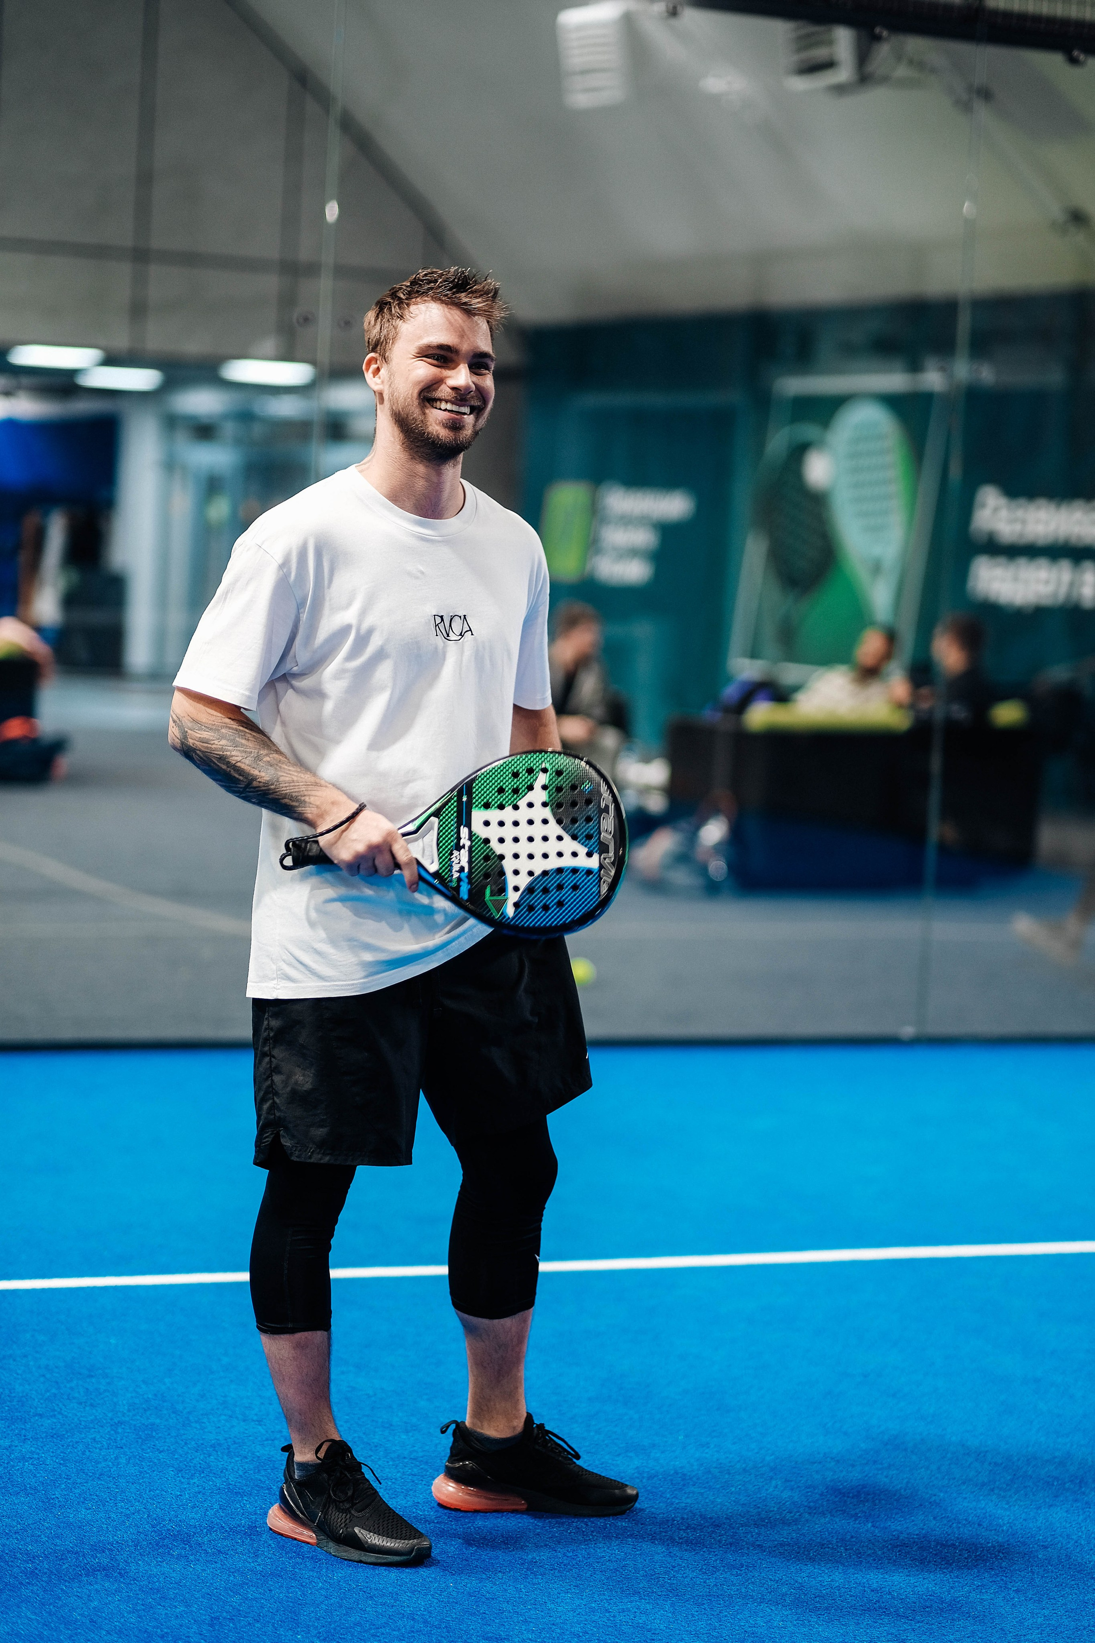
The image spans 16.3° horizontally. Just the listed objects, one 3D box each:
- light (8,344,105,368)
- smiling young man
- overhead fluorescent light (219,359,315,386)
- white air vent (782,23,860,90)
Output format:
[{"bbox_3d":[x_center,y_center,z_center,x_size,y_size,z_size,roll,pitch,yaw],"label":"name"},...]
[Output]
[{"bbox_3d":[-3.875,-3.700,30.271,0.620,0.090,0.600,1,4,-22],"label":"light"},{"bbox_3d":[-0.153,0.114,5.455,0.450,1.785,0.650,7,5,44],"label":"smiling young man"},{"bbox_3d":[-2.263,-3.667,31.037,0.620,0.090,0.600,1,4,-22],"label":"overhead fluorescent light"},{"bbox_3d":[1.654,-4.341,21.218,0.360,0.600,0.740,-5,7,-27],"label":"white air vent"}]

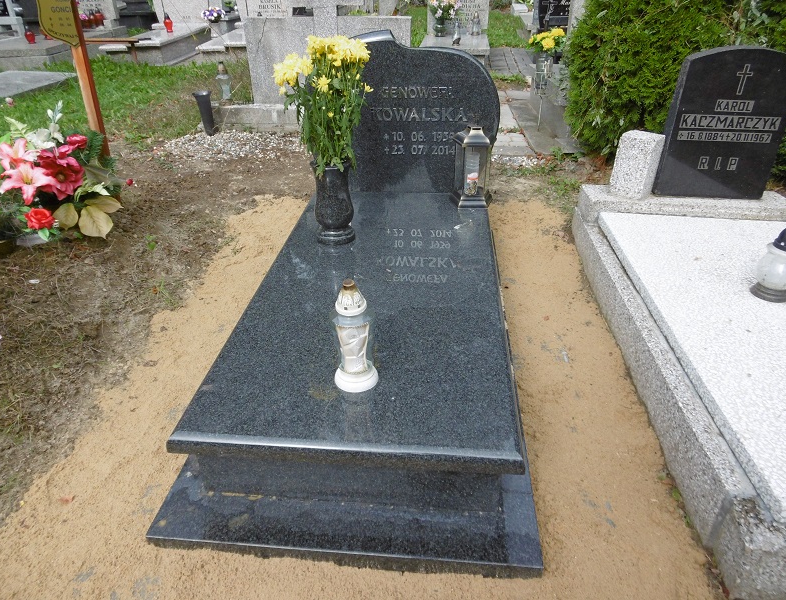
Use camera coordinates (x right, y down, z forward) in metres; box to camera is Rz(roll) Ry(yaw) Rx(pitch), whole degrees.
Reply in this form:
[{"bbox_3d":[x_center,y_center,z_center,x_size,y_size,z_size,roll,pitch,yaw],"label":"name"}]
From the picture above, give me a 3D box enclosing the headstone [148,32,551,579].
[{"bbox_3d":[-0.049,-0.281,1.859,0.935,0.952,1.879,2,31,5],"label":"headstone"}]

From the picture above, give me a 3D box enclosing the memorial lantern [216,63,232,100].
[{"bbox_3d":[-1.412,-1.807,4.620,0.115,0.319,0.115,2,31,5],"label":"memorial lantern"}]

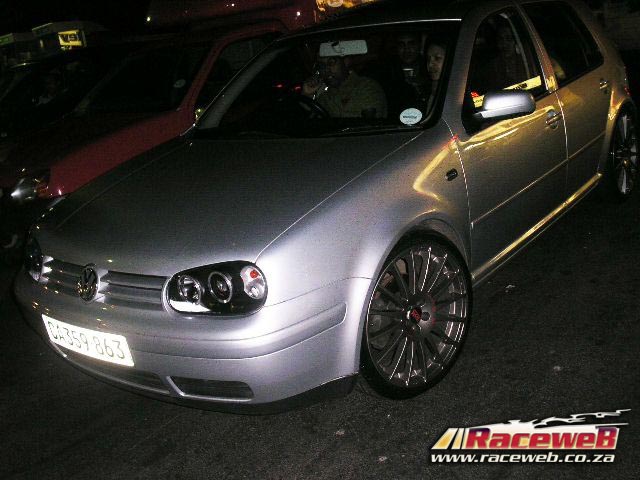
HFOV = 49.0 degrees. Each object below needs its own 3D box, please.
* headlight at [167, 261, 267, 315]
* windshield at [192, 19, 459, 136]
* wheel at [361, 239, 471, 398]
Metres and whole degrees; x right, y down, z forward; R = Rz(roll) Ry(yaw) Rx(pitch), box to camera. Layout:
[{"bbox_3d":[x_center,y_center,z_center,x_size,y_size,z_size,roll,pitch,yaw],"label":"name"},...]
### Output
[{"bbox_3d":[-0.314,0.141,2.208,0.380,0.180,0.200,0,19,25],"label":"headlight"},{"bbox_3d":[0.016,-0.771,3.385,1.420,0.120,0.770,6,54,38],"label":"windshield"},{"bbox_3d":[0.307,0.272,2.684,0.630,0.630,0.220,-20,21,-35],"label":"wheel"}]

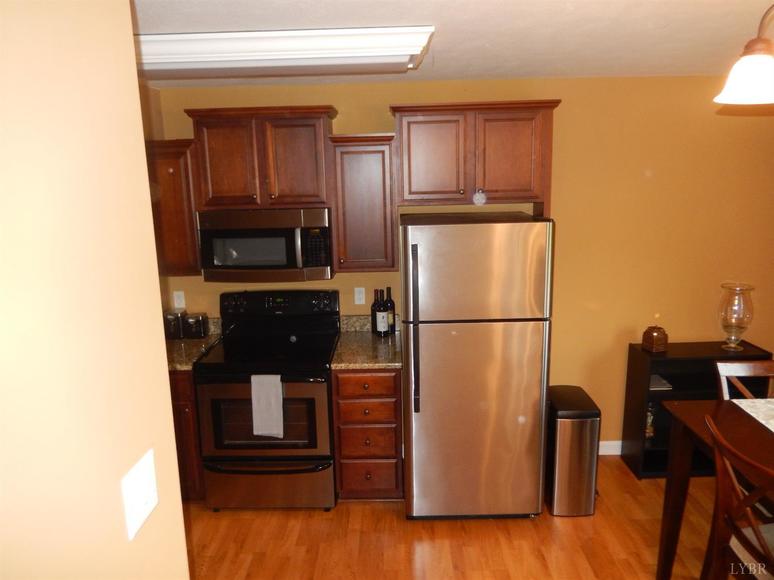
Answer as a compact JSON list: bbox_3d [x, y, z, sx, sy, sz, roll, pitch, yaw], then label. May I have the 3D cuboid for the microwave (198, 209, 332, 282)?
[{"bbox_3d":[-0.689,-0.291,3.365,0.749,0.403,0.395,-1,11,1],"label":"microwave"}]

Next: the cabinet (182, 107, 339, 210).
[{"bbox_3d":[-0.698,-0.766,3.295,0.834,0.558,0.345,-1,11,1],"label":"cabinet"}]

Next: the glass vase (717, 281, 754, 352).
[{"bbox_3d":[2.170,0.174,3.470,0.212,0.390,0.212,-1,11,1],"label":"glass vase"}]

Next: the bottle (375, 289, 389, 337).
[{"bbox_3d":[-0.026,0.145,3.557,0.076,0.298,0.076,-1,12,1],"label":"bottle"}]

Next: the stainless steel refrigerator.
[{"bbox_3d":[0.490,0.411,3.320,0.757,1.685,0.710,-1,12,1],"label":"stainless steel refrigerator"}]

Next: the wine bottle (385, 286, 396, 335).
[{"bbox_3d":[0.018,0.130,3.614,0.076,0.302,0.076,-1,12,1],"label":"wine bottle"}]

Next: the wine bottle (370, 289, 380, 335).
[{"bbox_3d":[-0.066,0.134,3.618,0.076,0.295,0.076,-1,12,1],"label":"wine bottle"}]

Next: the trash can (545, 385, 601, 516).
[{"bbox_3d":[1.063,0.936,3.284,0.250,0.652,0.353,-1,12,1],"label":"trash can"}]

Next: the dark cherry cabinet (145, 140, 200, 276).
[{"bbox_3d":[-1.242,-0.489,3.365,0.349,0.786,0.340,-1,11,1],"label":"dark cherry cabinet"}]

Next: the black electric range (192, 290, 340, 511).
[{"bbox_3d":[-0.683,0.657,3.438,0.757,1.200,0.670,-1,12,1],"label":"black electric range"}]

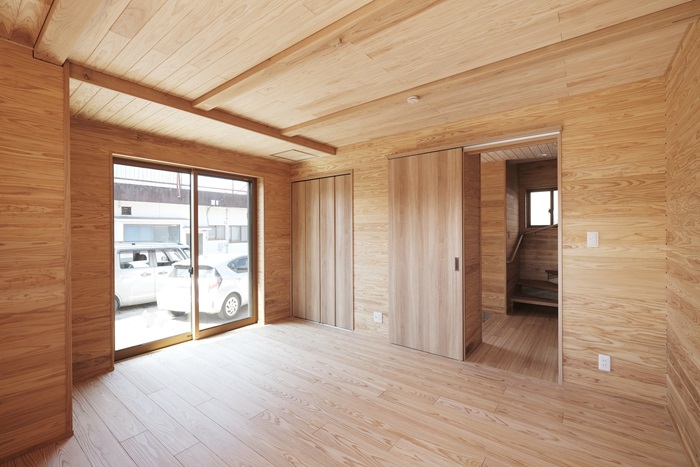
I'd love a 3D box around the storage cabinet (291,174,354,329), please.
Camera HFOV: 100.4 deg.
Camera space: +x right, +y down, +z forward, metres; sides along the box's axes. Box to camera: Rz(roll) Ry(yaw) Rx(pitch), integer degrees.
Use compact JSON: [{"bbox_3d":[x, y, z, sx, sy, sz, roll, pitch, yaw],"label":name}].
[{"bbox_3d":[-0.282,0.247,4.222,1.120,2.020,0.450,0,1,36],"label":"storage cabinet"}]

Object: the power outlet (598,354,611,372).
[{"bbox_3d":[2.003,1.015,2.292,0.070,0.119,0.010,0,1,36],"label":"power outlet"}]

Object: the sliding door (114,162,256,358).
[{"bbox_3d":[-1.846,0.260,3.519,0.100,2.030,1.680,0,1,36],"label":"sliding door"}]

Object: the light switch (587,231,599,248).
[{"bbox_3d":[1.935,0.052,2.324,0.070,0.119,0.010,0,1,36],"label":"light switch"}]

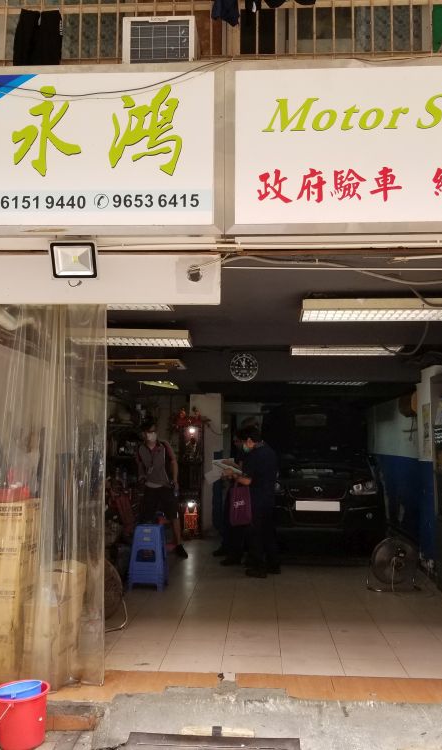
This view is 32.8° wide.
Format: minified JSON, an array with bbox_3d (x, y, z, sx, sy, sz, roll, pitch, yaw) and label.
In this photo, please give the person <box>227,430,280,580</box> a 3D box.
[{"bbox_3d":[0.348,1.418,8.453,0.560,1.660,0.480,1,-5,-11],"label":"person"}]

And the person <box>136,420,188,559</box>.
[{"bbox_3d":[-0.805,1.491,9.965,0.600,1.740,0.400,1,-5,-3],"label":"person"}]

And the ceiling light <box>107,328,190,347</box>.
[{"bbox_3d":[-0.919,-0.378,7.825,1.220,0.085,0.610,1,-5,-2],"label":"ceiling light"}]

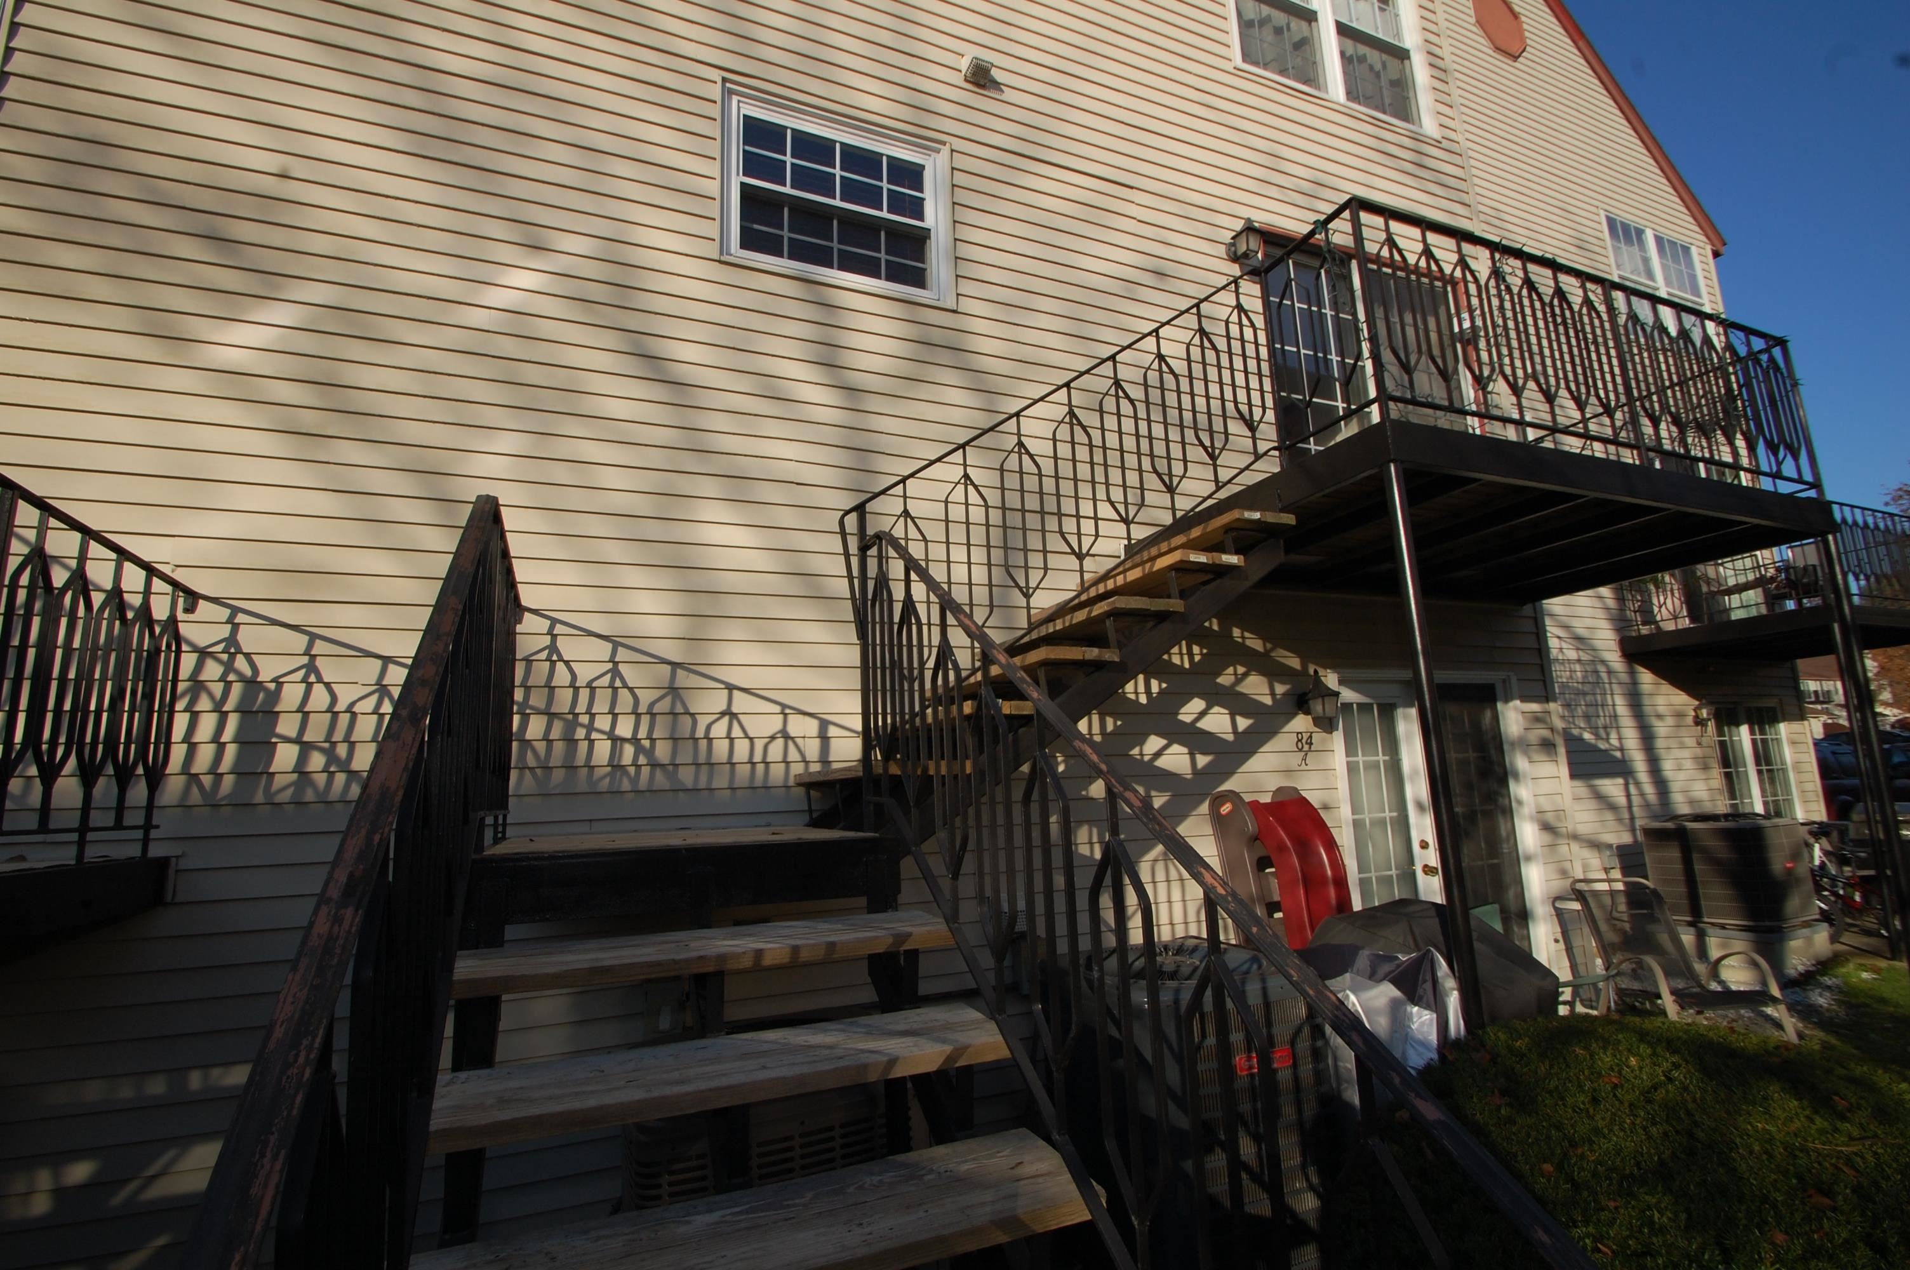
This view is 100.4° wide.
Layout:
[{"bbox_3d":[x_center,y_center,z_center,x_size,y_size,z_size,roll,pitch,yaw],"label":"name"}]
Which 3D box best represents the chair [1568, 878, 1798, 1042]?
[{"bbox_3d":[4.219,1.905,4.696,0.650,0.830,0.720,-3,-10,1],"label":"chair"}]

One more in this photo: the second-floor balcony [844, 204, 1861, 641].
[{"bbox_3d":[1.861,-0.558,3.745,5.000,1.950,1.430,2,-11,-22],"label":"second-floor balcony"}]

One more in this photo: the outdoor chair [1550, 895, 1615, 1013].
[{"bbox_3d":[3.900,1.943,4.865,0.500,0.800,0.420,-1,-10,-8],"label":"outdoor chair"}]

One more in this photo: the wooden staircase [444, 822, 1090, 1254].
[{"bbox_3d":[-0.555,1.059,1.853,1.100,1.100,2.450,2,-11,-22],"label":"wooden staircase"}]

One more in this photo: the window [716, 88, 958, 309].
[{"bbox_3d":[-0.533,-2.129,3.871,1.140,0.930,0.110,2,-11,-22],"label":"window"}]

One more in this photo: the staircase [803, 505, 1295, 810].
[{"bbox_3d":[0.402,0.131,3.273,1.870,1.180,0.960,2,-11,-22],"label":"staircase"}]

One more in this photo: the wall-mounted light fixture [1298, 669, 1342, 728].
[{"bbox_3d":[1.988,0.354,4.320,0.175,0.330,0.220,2,-11,-22],"label":"wall-mounted light fixture"}]

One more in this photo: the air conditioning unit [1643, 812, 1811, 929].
[{"bbox_3d":[6.328,1.864,6.521,0.770,0.780,0.770,3,-11,-29],"label":"air conditioning unit"}]

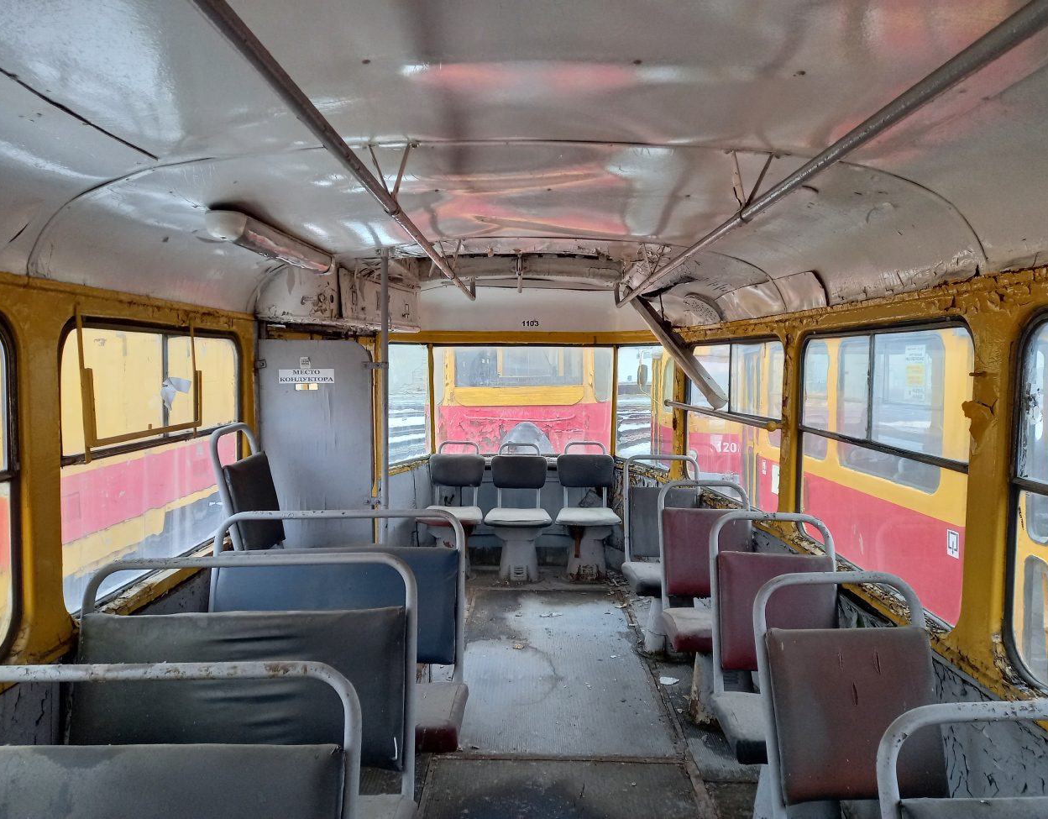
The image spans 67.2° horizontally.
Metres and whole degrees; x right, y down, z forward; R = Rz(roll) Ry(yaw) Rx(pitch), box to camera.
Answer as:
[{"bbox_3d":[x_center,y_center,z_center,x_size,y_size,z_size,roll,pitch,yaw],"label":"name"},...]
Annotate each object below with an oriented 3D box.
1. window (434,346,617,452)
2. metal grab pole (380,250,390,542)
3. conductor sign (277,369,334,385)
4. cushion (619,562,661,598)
[{"bbox_3d":[-0.002,-0.075,6.006,1.360,0.830,0.050,0,9,0],"label":"window"},{"bbox_3d":[-0.626,0.306,3.579,0.030,2.042,0.030,0,3,0],"label":"metal grab pole"},{"bbox_3d":[-0.965,-0.146,3.502,0.247,0.066,0.005,0,3,0],"label":"conductor sign"},{"bbox_3d":[0.763,0.894,4.184,0.440,0.090,0.410,0,3,0],"label":"cushion"}]

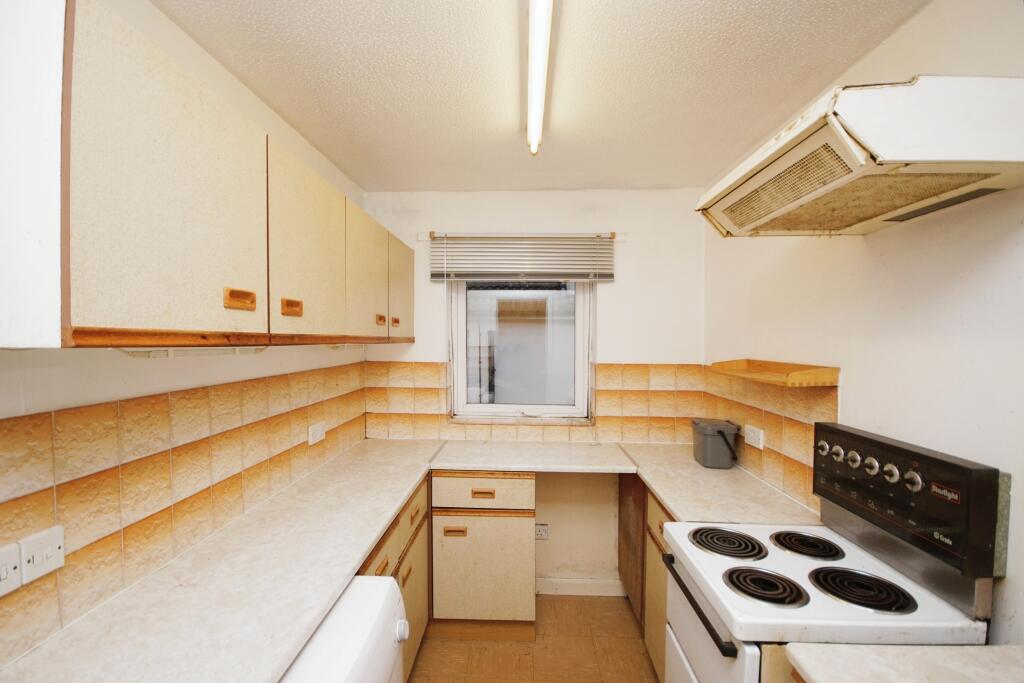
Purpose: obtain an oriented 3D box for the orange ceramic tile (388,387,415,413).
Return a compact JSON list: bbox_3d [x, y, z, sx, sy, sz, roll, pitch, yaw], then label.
[{"bbox_3d":[-0.650,0.350,2.513,0.150,0.150,0.010,0,0,2],"label":"orange ceramic tile"}]

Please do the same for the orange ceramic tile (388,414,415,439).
[{"bbox_3d":[-0.659,0.507,2.550,0.148,0.150,0.010,0,1,3],"label":"orange ceramic tile"}]

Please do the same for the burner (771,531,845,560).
[{"bbox_3d":[0.861,0.596,1.248,0.177,0.022,0.177,0,1,3],"label":"burner"}]

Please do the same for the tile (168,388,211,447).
[{"bbox_3d":[-0.916,0.212,1.213,0.010,0.150,0.150,0,0,2],"label":"tile"}]

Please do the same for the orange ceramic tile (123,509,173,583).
[{"bbox_3d":[-0.922,0.513,1.082,0.010,0.147,0.150,0,0,2],"label":"orange ceramic tile"}]

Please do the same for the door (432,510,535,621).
[{"bbox_3d":[-0.134,1.076,2.058,0.494,0.527,0.022,0,1,3],"label":"door"}]

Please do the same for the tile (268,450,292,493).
[{"bbox_3d":[-0.904,0.514,1.656,0.010,0.147,0.150,0,0,2],"label":"tile"}]

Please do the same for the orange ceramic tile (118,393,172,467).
[{"bbox_3d":[-0.926,0.215,1.081,0.010,0.150,0.145,0,1,2],"label":"orange ceramic tile"}]

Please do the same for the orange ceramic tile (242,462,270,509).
[{"bbox_3d":[-0.909,0.514,1.510,0.010,0.148,0.145,0,1,2],"label":"orange ceramic tile"}]

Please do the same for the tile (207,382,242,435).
[{"bbox_3d":[-0.899,0.211,1.341,0.010,0.150,0.150,0,1,2],"label":"tile"}]

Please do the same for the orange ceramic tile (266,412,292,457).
[{"bbox_3d":[-0.928,0.370,1.696,0.010,0.154,0.143,0,1,3],"label":"orange ceramic tile"}]

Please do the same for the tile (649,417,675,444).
[{"bbox_3d":[0.867,0.515,2.469,0.150,0.150,0.010,0,0,2],"label":"tile"}]

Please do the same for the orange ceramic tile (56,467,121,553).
[{"bbox_3d":[-0.969,0.383,0.979,0.010,0.154,0.143,0,1,3],"label":"orange ceramic tile"}]

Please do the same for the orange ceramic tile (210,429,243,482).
[{"bbox_3d":[-0.912,0.363,1.362,0.010,0.150,0.150,0,0,2],"label":"orange ceramic tile"}]

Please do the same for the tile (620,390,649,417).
[{"bbox_3d":[0.712,0.358,2.454,0.150,0.150,0.010,0,1,2],"label":"tile"}]

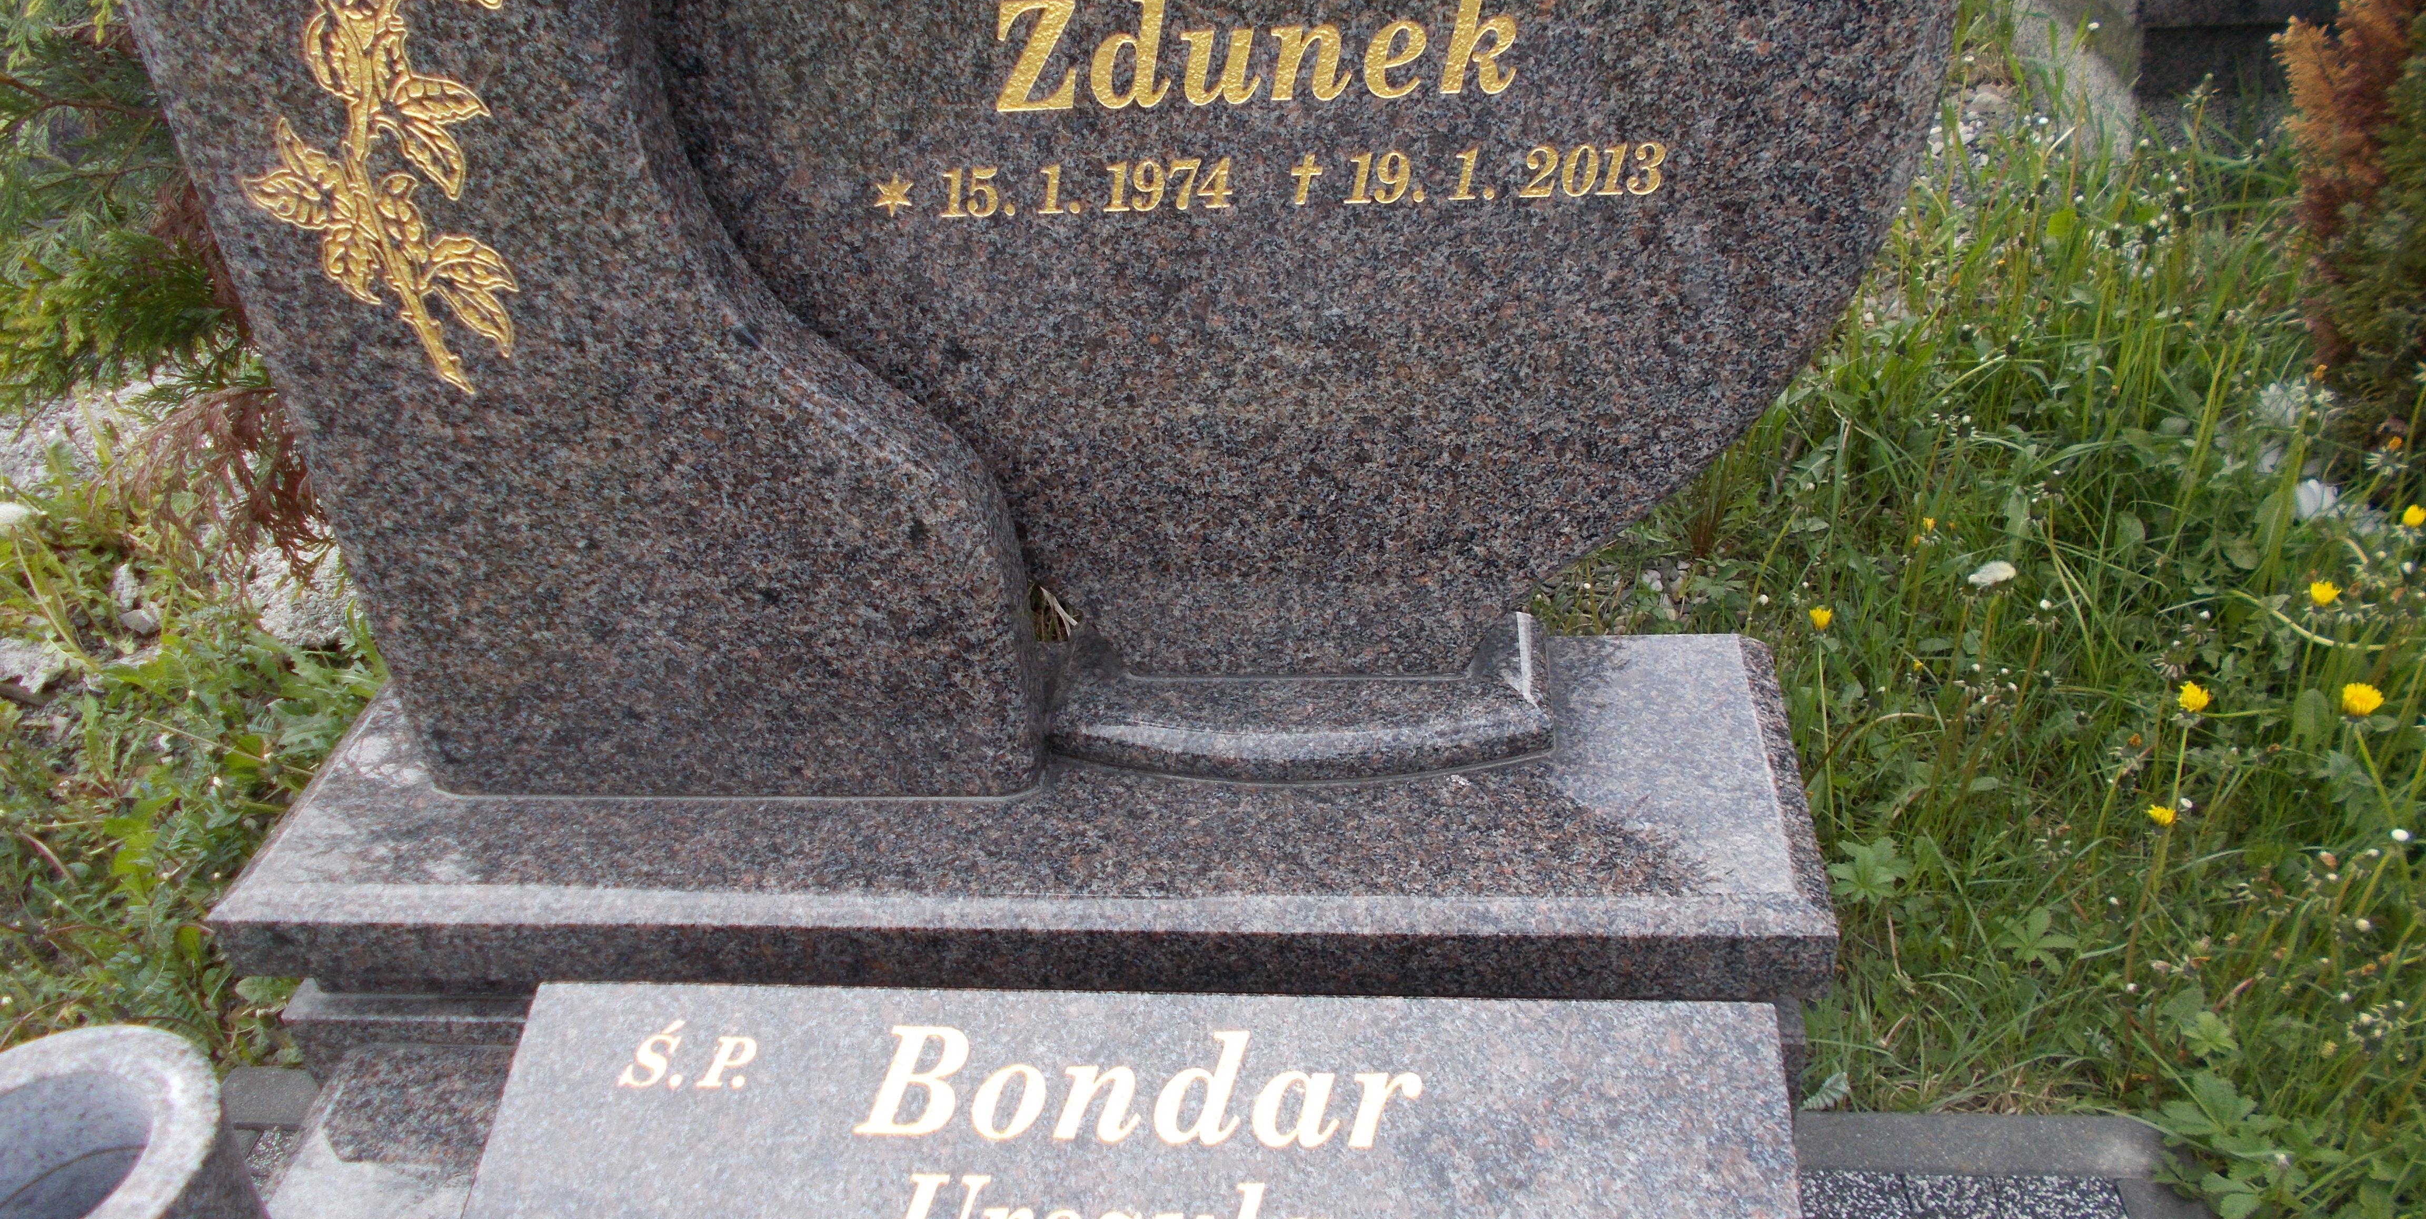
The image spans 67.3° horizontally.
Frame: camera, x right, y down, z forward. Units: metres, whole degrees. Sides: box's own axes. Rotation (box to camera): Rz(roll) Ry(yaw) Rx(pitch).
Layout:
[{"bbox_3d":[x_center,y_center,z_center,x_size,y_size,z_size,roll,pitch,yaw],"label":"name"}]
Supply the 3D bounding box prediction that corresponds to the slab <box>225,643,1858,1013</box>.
[{"bbox_3d":[-0.152,0.148,1.413,1.170,0.076,0.314,-1,36,8],"label":"slab"}]

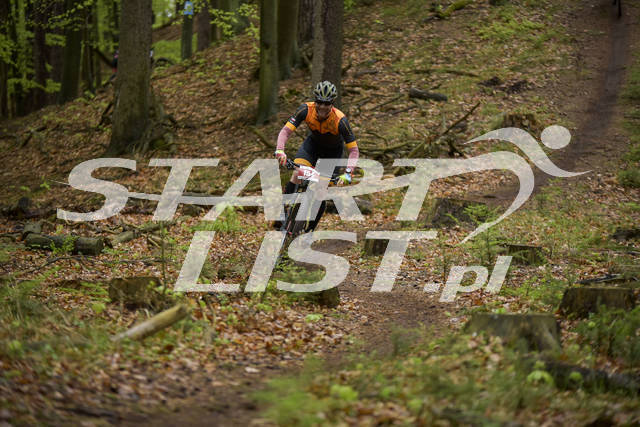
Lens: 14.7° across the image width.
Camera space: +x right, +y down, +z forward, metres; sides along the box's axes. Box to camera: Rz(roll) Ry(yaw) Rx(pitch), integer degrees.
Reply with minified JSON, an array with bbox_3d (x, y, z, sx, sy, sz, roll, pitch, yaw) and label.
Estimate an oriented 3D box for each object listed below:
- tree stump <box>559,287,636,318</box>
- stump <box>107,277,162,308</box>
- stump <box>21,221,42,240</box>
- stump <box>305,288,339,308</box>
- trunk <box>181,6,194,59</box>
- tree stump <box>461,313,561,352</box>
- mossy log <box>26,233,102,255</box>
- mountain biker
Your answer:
[{"bbox_3d":[1.694,0.546,15.200,0.470,0.210,0.440,0,0,0],"label":"tree stump"},{"bbox_3d":[-1.222,0.520,16.400,0.340,0.210,0.330,0,0,0],"label":"stump"},{"bbox_3d":[-2.874,0.174,24.800,0.220,0.200,0.220,0,0,0],"label":"stump"},{"bbox_3d":[0.017,0.574,17.000,0.270,0.165,0.270,0,1,0],"label":"stump"},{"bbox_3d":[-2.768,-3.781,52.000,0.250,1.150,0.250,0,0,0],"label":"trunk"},{"bbox_3d":[0.998,0.619,12.900,0.490,0.220,0.450,0,0,0],"label":"tree stump"},{"bbox_3d":[-2.473,0.294,24.000,0.800,0.190,0.210,0,0,28],"label":"mossy log"},{"bbox_3d":[-0.032,-0.529,22.700,0.760,1.360,0.850,0,1,-2],"label":"mountain biker"}]

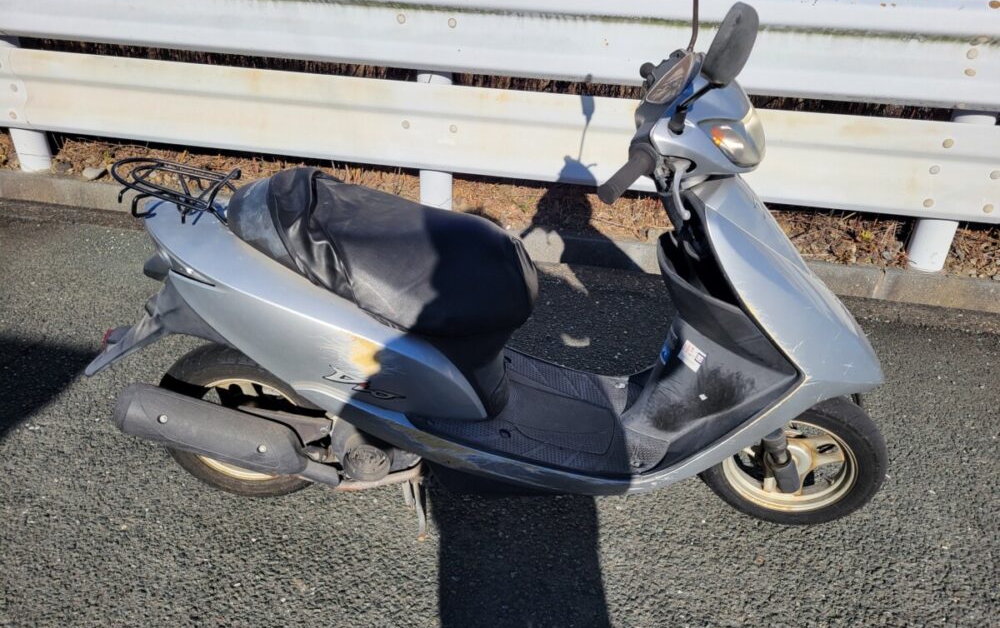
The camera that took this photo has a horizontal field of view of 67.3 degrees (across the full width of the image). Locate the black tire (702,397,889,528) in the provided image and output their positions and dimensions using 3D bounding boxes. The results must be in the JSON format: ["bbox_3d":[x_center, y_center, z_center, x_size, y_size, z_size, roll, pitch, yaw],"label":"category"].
[{"bbox_3d":[0.643,0.323,1.678,0.408,0.408,0.090,8,36,11],"label":"black tire"}]

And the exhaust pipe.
[{"bbox_3d":[-0.532,0.246,1.487,0.436,0.125,0.120,19,27,-10],"label":"exhaust pipe"}]

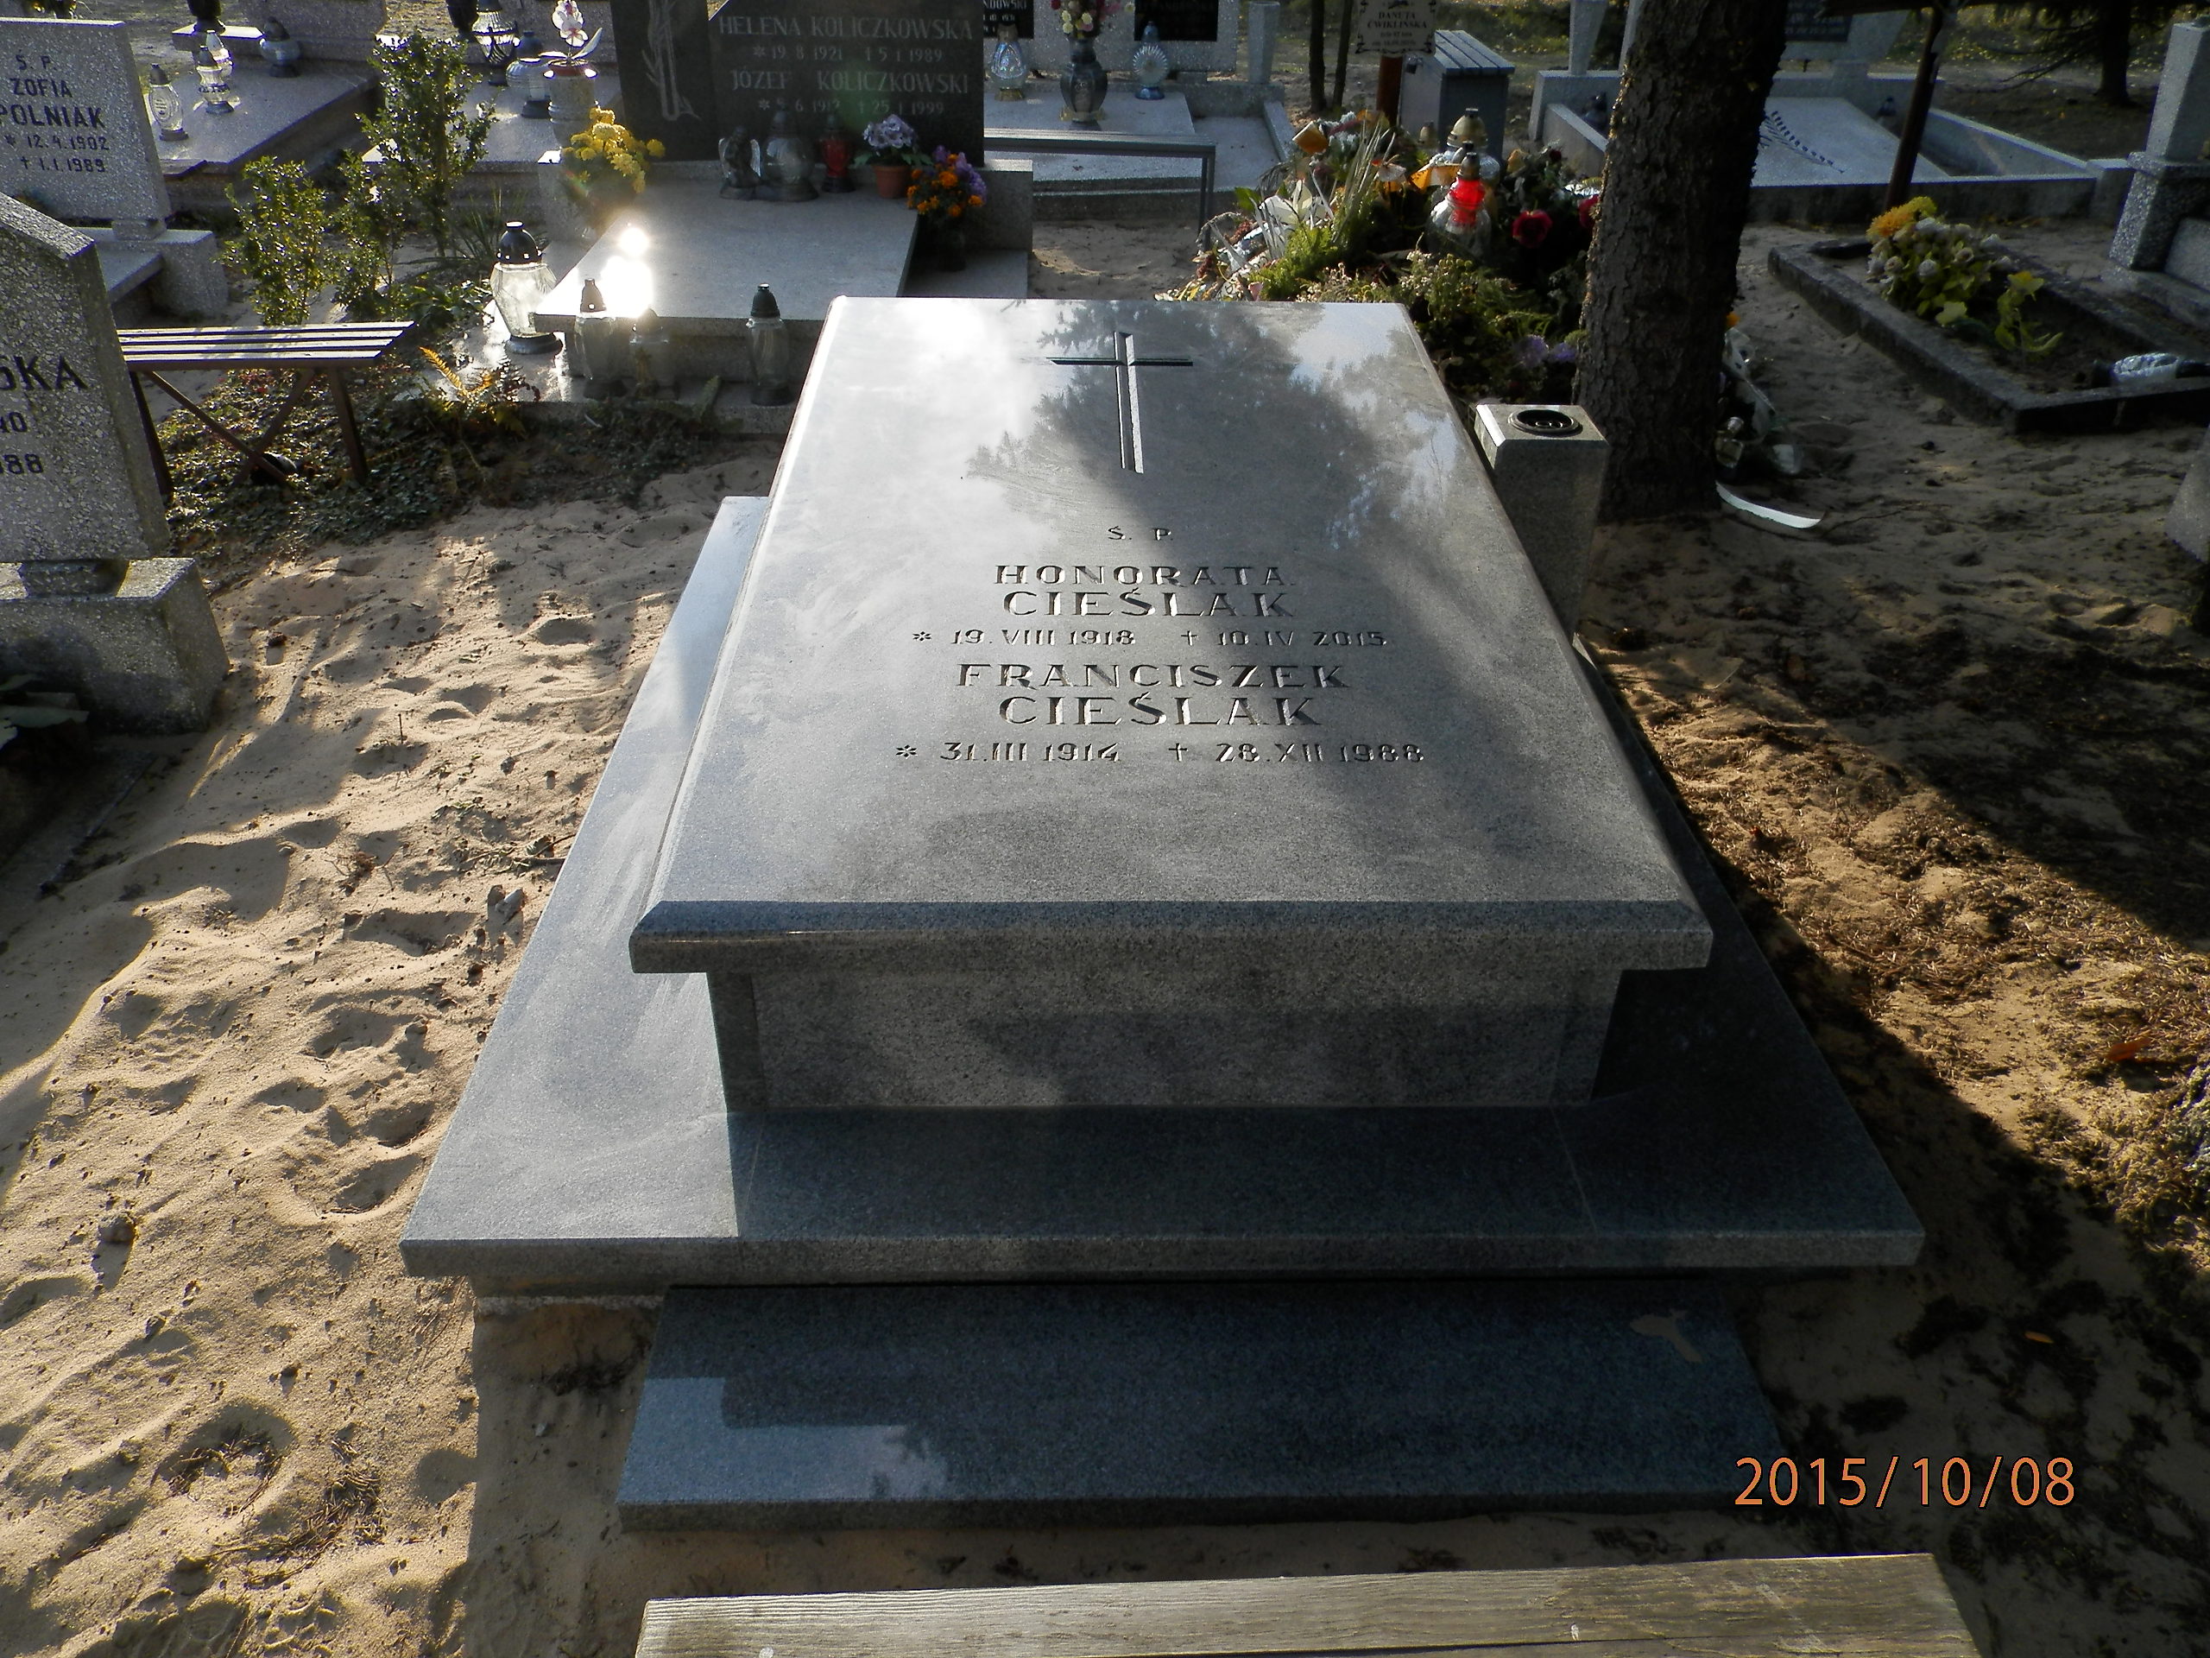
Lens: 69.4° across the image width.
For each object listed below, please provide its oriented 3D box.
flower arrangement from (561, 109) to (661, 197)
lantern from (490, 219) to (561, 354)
[{"bbox_3d":[-1.425,-1.938,4.599,0.267,0.267,0.251,0,34,-2],"label":"flower arrangement"},{"bbox_3d":[-1.467,-1.351,3.982,0.172,0.299,0.172,0,34,-2],"label":"lantern"}]

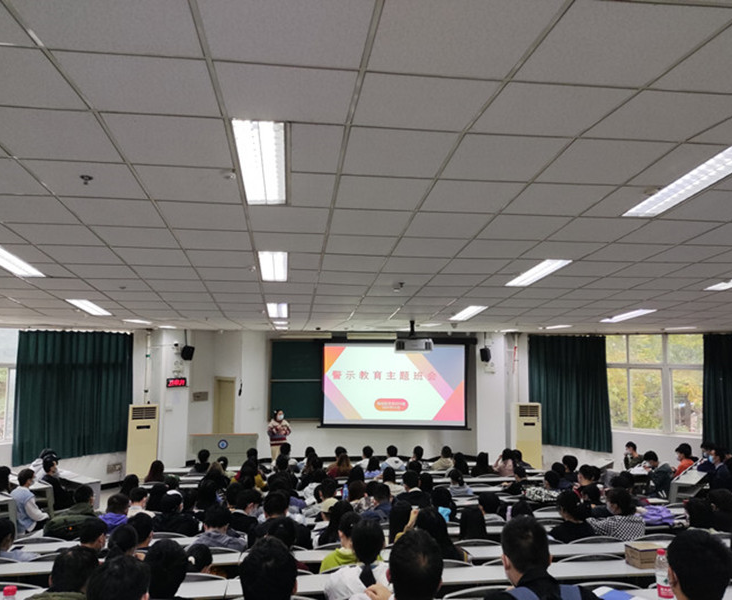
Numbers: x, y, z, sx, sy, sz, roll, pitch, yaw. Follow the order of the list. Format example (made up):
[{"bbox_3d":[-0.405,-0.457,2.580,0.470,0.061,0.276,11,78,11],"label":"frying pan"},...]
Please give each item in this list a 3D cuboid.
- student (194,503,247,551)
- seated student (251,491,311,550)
[{"bbox_3d":[-1.220,2.235,5.000,0.500,1.160,0.720,1,-5,-5],"label":"student"},{"bbox_3d":[-0.732,2.212,5.014,0.500,1.270,0.620,1,-5,-7],"label":"seated student"}]

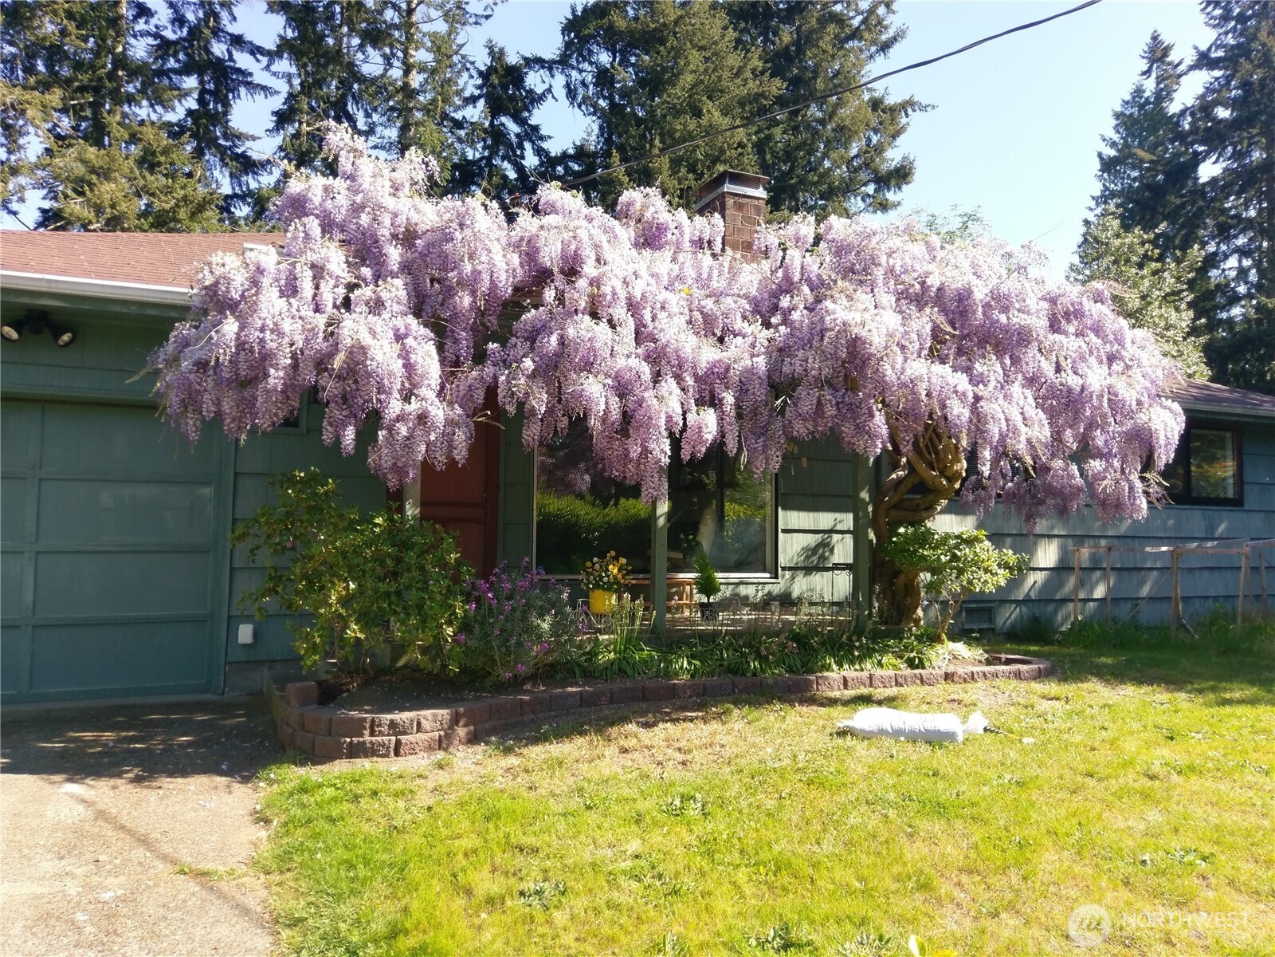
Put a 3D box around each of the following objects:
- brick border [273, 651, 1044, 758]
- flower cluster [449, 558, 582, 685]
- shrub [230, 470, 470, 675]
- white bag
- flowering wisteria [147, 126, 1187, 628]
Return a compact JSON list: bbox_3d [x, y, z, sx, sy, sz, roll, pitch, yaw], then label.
[{"bbox_3d":[0.642,1.502,6.763,6.000,0.310,1.000,3,-4,-28],"label":"brick border"},{"bbox_3d":[-0.783,0.947,6.300,0.820,0.840,0.750,2,-4,-24],"label":"flower cluster"},{"bbox_3d":[-1.891,0.613,6.300,1.520,1.360,1.300,2,-4,-24],"label":"shrub"},{"bbox_3d":[1.691,1.519,5.900,0.880,0.160,0.420,1,-3,6],"label":"white bag"},{"bbox_3d":[0.827,-0.427,7.141,7.800,3.400,2.300,2,-4,-24],"label":"flowering wisteria"}]

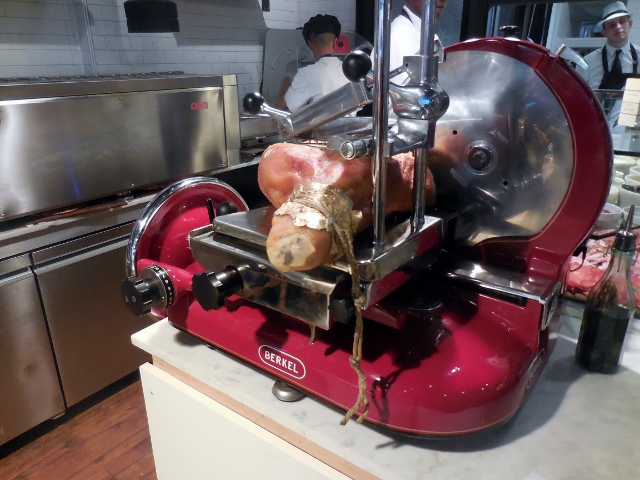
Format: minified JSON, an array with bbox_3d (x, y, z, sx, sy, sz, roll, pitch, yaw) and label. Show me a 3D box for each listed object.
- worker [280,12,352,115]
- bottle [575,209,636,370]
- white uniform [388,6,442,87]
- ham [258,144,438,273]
[{"bbox_3d":[0.029,-0.499,2.910,0.540,1.680,0.460,-6,21,-14],"label":"worker"},{"bbox_3d":[0.415,0.072,0.651,0.053,0.246,0.053,3,21,10],"label":"bottle"},{"bbox_3d":[0.382,-0.626,2.025,0.320,0.700,0.470,1,21,5],"label":"white uniform"},{"bbox_3d":[0.017,-0.073,0.716,0.240,0.145,0.345,14,25,34],"label":"ham"}]

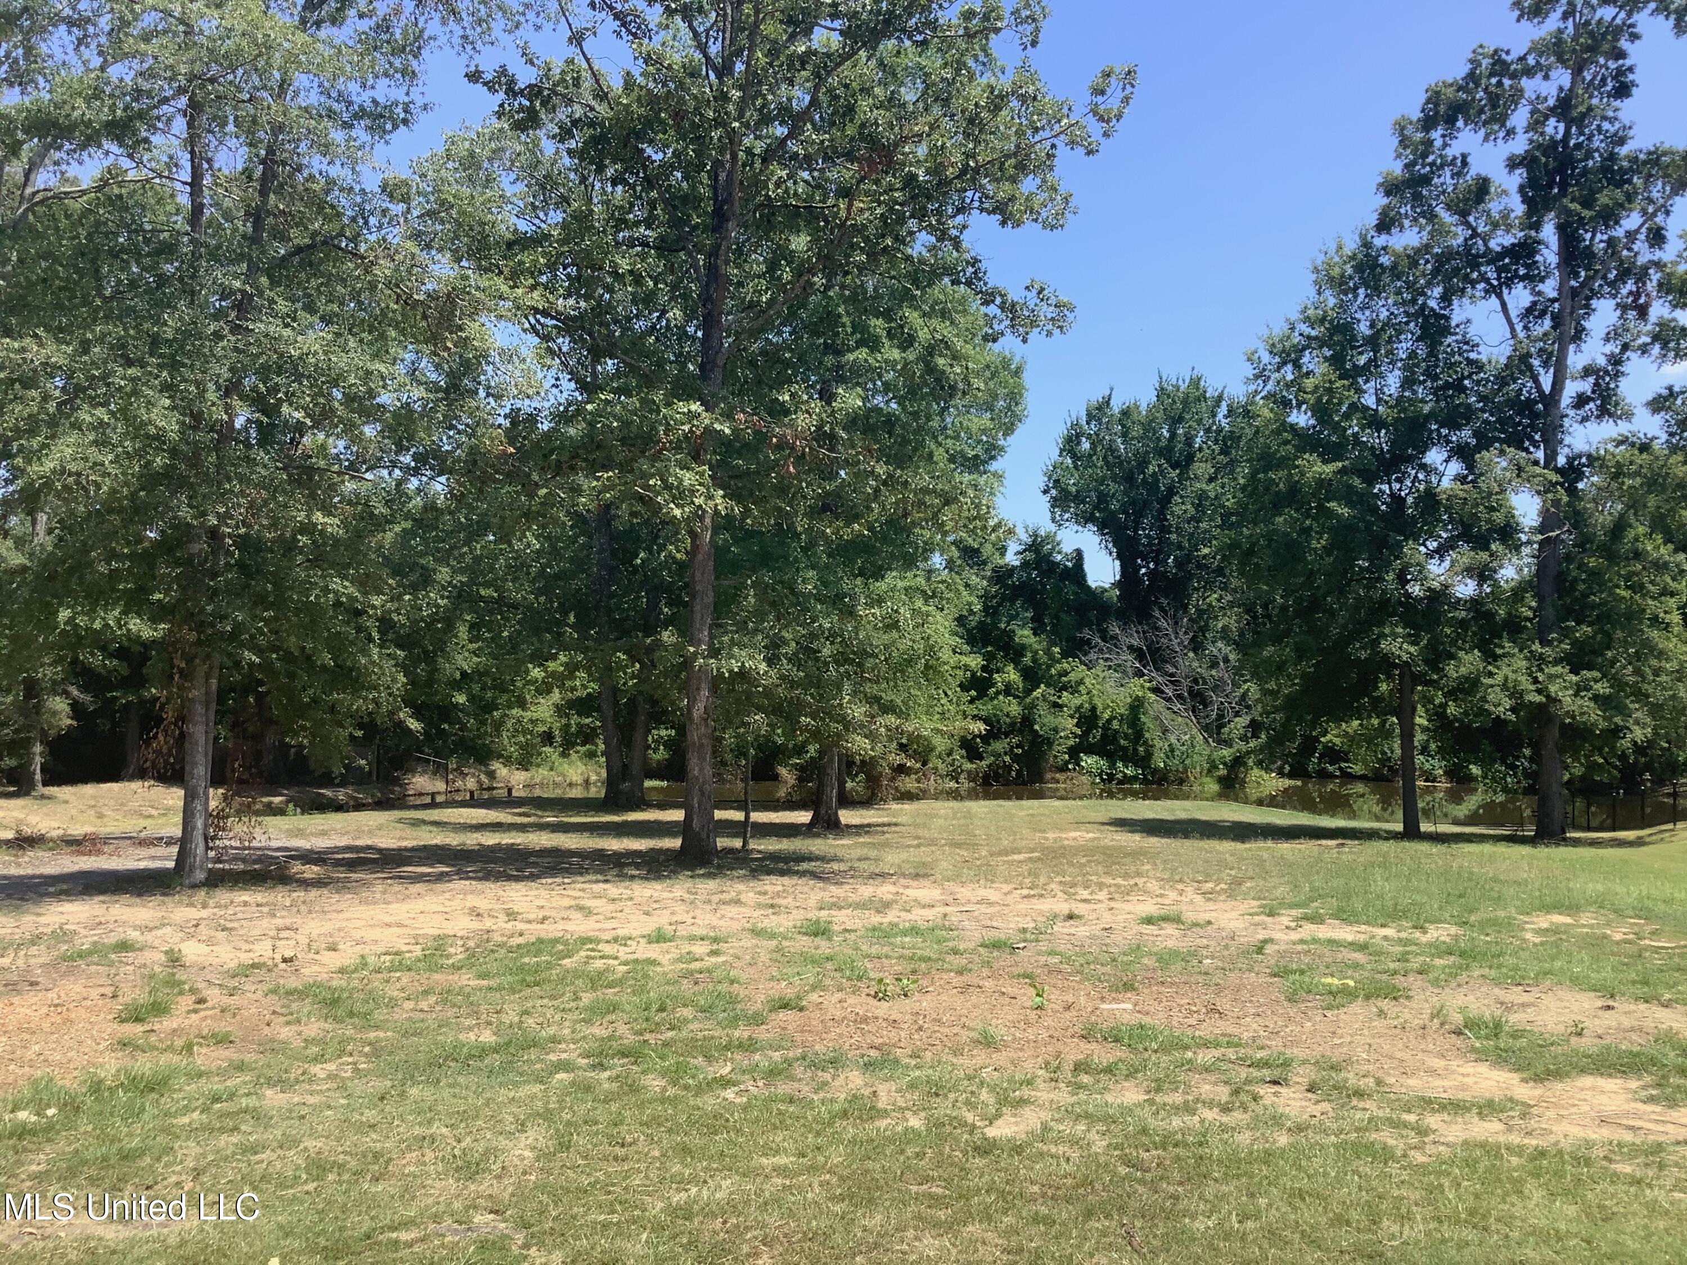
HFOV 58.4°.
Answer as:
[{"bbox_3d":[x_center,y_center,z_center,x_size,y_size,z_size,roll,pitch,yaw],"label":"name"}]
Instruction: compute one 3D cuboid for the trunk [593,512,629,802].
[{"bbox_3d":[-5.620,0.557,36.500,0.800,7.387,0.620,0,-4,0],"label":"trunk"}]

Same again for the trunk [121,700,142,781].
[{"bbox_3d":[-21.218,3.239,45.000,0.560,2.434,0.520,0,-4,0],"label":"trunk"}]

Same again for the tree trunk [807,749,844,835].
[{"bbox_3d":[-0.322,2.846,27.300,0.580,1.524,0.520,0,-4,0],"label":"tree trunk"}]

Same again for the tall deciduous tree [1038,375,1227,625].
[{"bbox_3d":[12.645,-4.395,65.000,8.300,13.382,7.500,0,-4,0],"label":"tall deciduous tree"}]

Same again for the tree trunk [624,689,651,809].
[{"bbox_3d":[-4.995,2.865,36.700,0.600,2.817,0.540,0,-4,0],"label":"tree trunk"}]

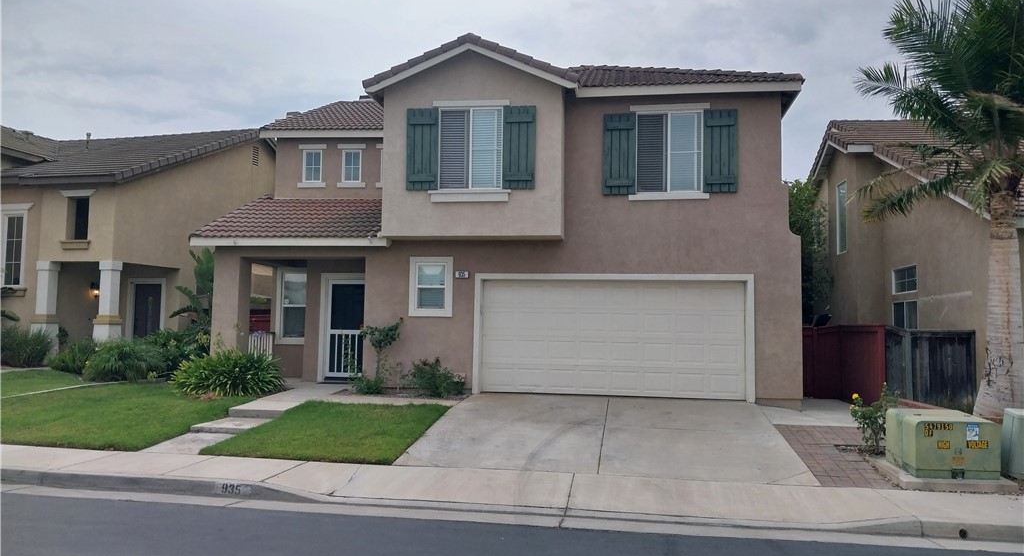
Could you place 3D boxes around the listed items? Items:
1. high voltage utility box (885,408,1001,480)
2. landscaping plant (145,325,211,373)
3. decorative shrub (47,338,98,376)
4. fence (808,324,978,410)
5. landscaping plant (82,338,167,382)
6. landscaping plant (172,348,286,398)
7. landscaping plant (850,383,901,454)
[{"bbox_3d":[5.064,1.955,9.120,0.870,0.650,1.080,0,-4,9],"label":"high voltage utility box"},{"bbox_3d":[-7.626,1.705,17.517,1.500,1.190,1.400,0,-4,9],"label":"landscaping plant"},{"bbox_3d":[-10.961,1.924,19.167,1.200,0.820,1.150,0,-4,9],"label":"decorative shrub"},{"bbox_3d":[6.933,1.679,14.823,2.900,1.540,2.200,0,-4,9],"label":"fence"},{"bbox_3d":[-8.703,1.819,17.272,1.750,0.930,1.600,0,-4,9],"label":"landscaping plant"},{"bbox_3d":[-5.341,1.774,14.514,1.950,0.780,1.500,0,-4,9],"label":"landscaping plant"},{"bbox_3d":[4.771,1.816,10.079,0.650,0.950,0.600,0,-4,9],"label":"landscaping plant"}]

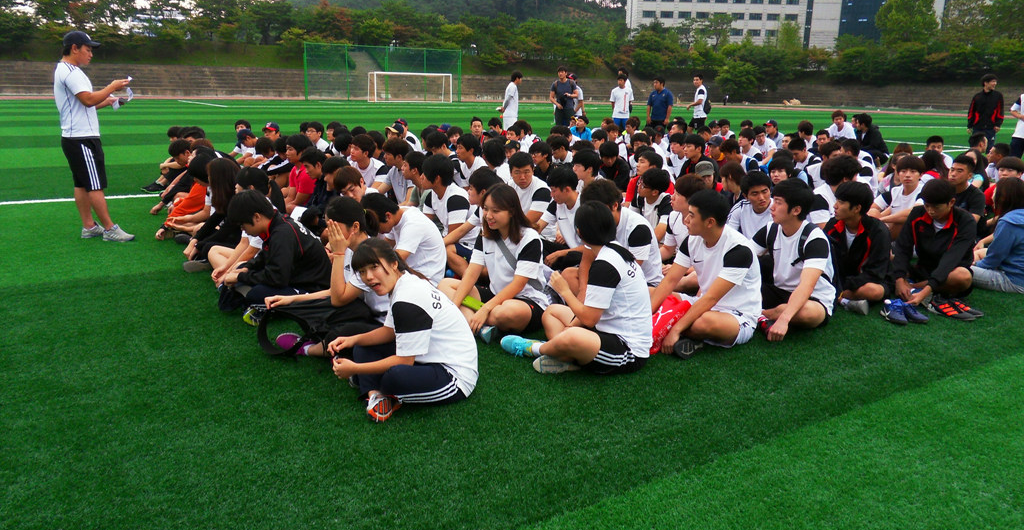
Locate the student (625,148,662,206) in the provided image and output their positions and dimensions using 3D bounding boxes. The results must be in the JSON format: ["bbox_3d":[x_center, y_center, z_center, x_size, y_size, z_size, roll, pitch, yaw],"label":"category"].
[{"bbox_3d":[1.150,-0.589,6.343,0.660,0.854,0.580,-7,16,-28],"label":"student"}]

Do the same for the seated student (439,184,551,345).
[{"bbox_3d":[-0.099,-0.072,4.362,0.640,0.870,0.650,12,18,39],"label":"seated student"}]

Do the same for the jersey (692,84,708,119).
[{"bbox_3d":[4.056,-3.520,15.302,0.300,0.700,0.480,2,14,5],"label":"jersey"}]

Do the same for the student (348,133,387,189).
[{"bbox_3d":[-1.685,-0.927,7.629,0.700,0.900,0.650,-11,19,-40],"label":"student"}]

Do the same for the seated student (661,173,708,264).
[{"bbox_3d":[1.113,-0.191,4.671,0.680,0.830,0.580,-9,17,-36],"label":"seated student"}]

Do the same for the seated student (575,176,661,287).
[{"bbox_3d":[0.613,-0.142,4.456,0.680,0.820,0.560,1,14,-2],"label":"seated student"}]

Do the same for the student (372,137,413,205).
[{"bbox_3d":[-1.256,-0.850,7.368,0.650,0.890,0.700,12,18,39],"label":"student"}]

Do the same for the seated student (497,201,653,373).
[{"bbox_3d":[0.319,0.054,3.743,0.780,0.840,0.620,6,15,19],"label":"seated student"}]

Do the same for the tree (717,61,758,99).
[{"bbox_3d":[28.267,-23.128,89.000,5.300,5.300,5.300,1,14,0],"label":"tree"}]

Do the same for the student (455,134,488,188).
[{"bbox_3d":[-0.526,-0.877,7.259,0.660,0.918,0.580,-6,16,-27],"label":"student"}]

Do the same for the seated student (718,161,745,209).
[{"bbox_3d":[1.636,-0.396,5.629,0.660,0.840,0.550,-4,15,-21],"label":"seated student"}]

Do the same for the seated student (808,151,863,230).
[{"bbox_3d":[3.089,-0.523,6.328,0.650,0.900,0.700,-10,18,-39],"label":"seated student"}]

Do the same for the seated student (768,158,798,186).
[{"bbox_3d":[2.215,-0.497,6.086,0.660,0.832,0.580,-11,18,-40],"label":"seated student"}]

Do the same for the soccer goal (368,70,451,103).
[{"bbox_3d":[-9.240,-16.101,64.724,7.500,2.530,1.800,-7,16,-30],"label":"soccer goal"}]

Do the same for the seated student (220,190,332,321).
[{"bbox_3d":[-1.377,-0.088,4.232,0.680,0.750,0.570,-1,14,-9],"label":"seated student"}]

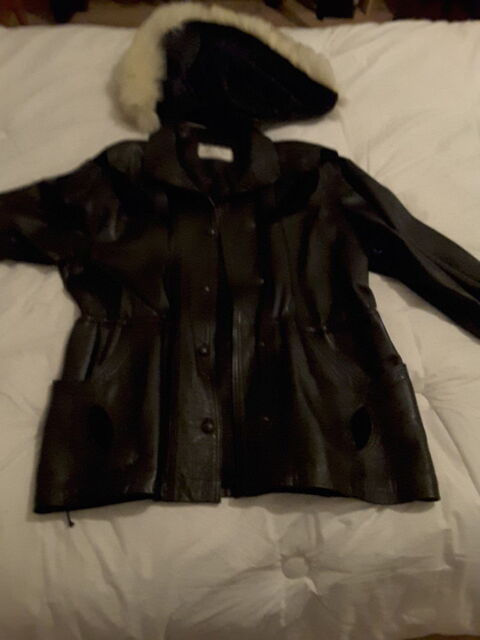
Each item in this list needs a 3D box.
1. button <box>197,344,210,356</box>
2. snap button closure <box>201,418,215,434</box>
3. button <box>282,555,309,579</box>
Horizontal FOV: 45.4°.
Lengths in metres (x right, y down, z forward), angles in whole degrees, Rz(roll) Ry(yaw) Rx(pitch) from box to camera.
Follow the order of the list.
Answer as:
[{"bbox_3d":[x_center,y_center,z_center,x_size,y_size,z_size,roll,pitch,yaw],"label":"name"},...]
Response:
[{"bbox_3d":[-0.056,0.048,0.890,0.018,0.007,0.018,0,59,0],"label":"button"},{"bbox_3d":[-0.047,0.154,0.830,0.018,0.007,0.018,0,59,0],"label":"snap button closure"},{"bbox_3d":[0.079,0.350,0.810,0.036,0.011,0.036,0,47,0],"label":"button"}]

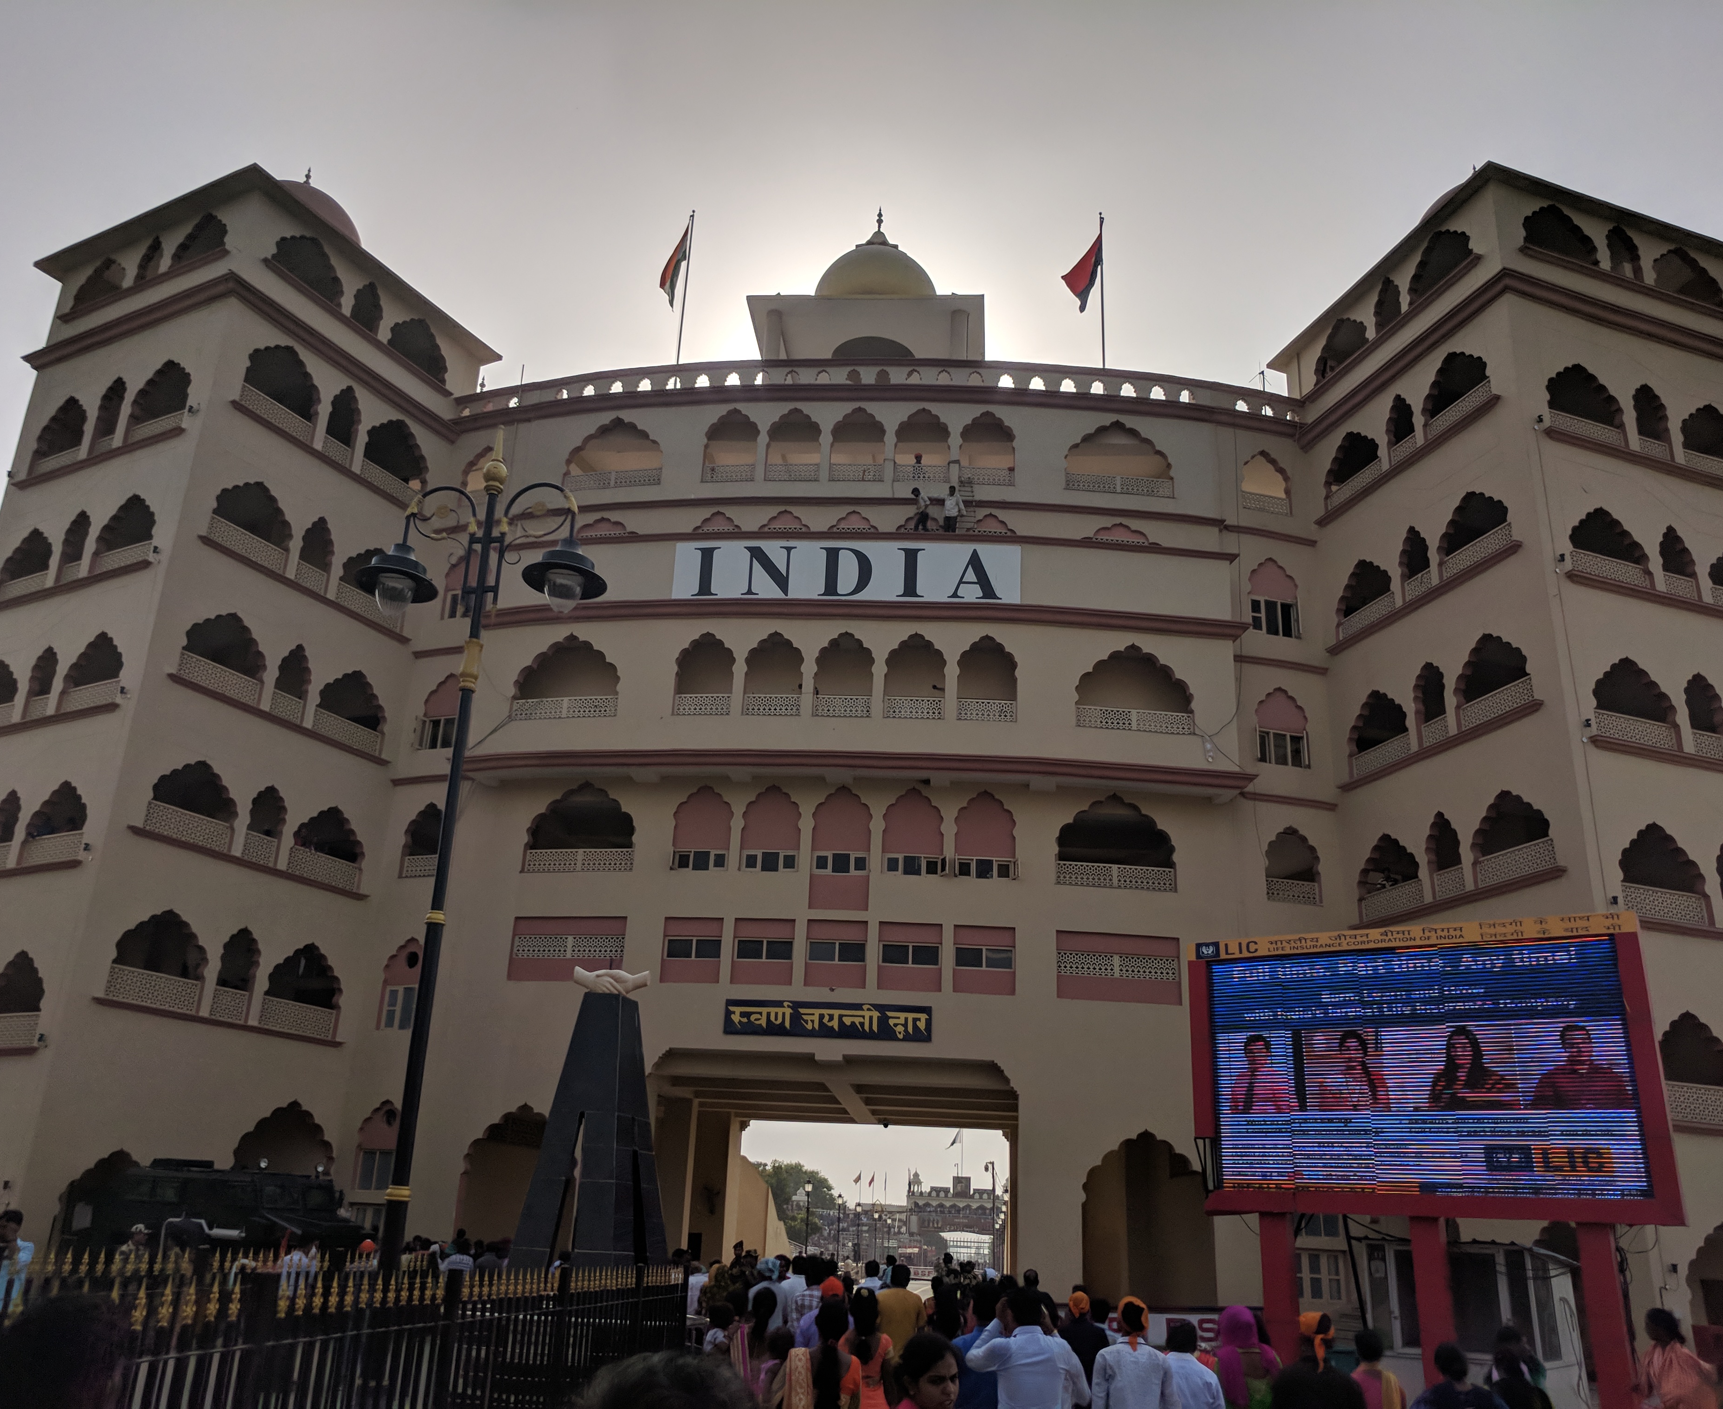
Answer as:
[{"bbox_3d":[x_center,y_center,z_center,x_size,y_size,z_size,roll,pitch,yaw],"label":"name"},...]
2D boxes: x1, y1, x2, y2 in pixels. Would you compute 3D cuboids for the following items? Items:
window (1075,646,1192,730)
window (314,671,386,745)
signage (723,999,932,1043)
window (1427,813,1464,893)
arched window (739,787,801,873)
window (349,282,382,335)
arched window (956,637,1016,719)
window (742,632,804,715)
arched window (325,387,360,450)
[{"bbox_3d":[7.172,-0.402,37.296,3.150,2.420,0.300,5,-21,-7],"label":"window"},{"bbox_3d":[-13.032,0.060,35.838,0.300,1.894,2.238,-9,-24,28],"label":"window"},{"bbox_3d":[-0.765,7.165,32.016,4.751,0.773,0.120,1,-21,4],"label":"signage"},{"bbox_3d":[14.588,3.721,34.971,0.300,2.150,1.120,9,-22,-17],"label":"window"},{"bbox_3d":[-2.204,3.013,33.984,1.503,2.141,0.250,0,-21,7],"label":"arched window"},{"bbox_3d":[-13.485,-10.823,38.246,0.300,1.438,0.942,-9,-24,28],"label":"window"},{"bbox_3d":[3.001,-0.577,33.912,1.442,2.188,0.300,3,-21,0],"label":"arched window"},{"bbox_3d":[-2.268,-0.752,37.137,1.565,2.380,0.350,0,-21,7],"label":"window"},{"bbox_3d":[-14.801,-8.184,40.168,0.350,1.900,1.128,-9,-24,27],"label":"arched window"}]

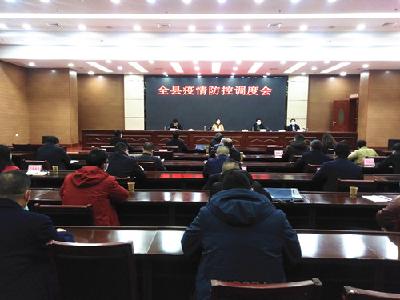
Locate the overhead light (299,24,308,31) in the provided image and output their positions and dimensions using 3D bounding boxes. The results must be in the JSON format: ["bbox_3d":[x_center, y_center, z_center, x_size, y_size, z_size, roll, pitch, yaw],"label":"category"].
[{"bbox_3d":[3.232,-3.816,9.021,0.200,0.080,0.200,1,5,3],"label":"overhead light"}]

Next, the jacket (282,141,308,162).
[{"bbox_3d":[2.110,0.117,6.350,0.550,0.660,0.420,1,5,3],"label":"jacket"}]

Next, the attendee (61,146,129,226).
[{"bbox_3d":[-0.983,0.658,2.795,0.540,1.330,0.800,2,6,10],"label":"attendee"}]

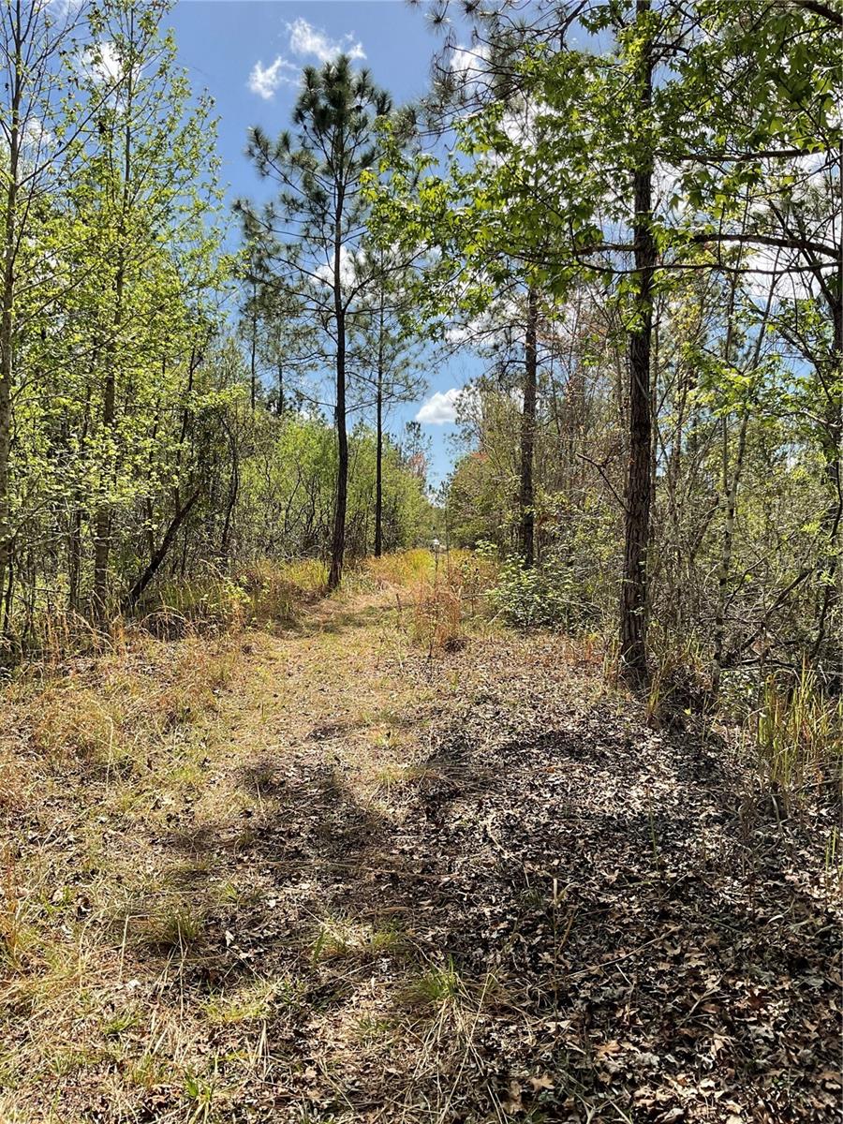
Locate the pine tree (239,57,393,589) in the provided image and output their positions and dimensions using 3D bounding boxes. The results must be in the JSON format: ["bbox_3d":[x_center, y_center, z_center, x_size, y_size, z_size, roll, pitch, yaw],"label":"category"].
[{"bbox_3d":[-2.250,-5.200,20.800,3.500,11.650,3.300,1,2,0],"label":"pine tree"}]

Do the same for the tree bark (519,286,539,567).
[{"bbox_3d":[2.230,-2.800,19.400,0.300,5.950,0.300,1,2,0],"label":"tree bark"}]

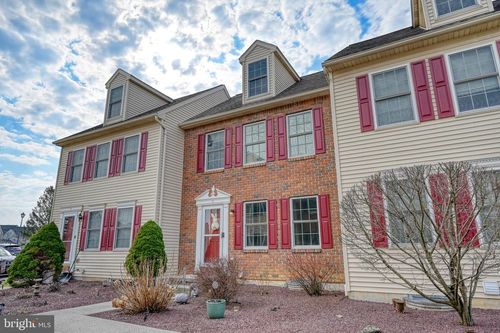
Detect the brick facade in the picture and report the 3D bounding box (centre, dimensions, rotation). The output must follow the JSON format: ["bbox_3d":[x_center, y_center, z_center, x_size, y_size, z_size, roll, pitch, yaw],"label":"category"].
[{"bbox_3d":[-0.068,0.826,9.839,5.930,5.520,0.270,-8,-16,28],"label":"brick facade"}]

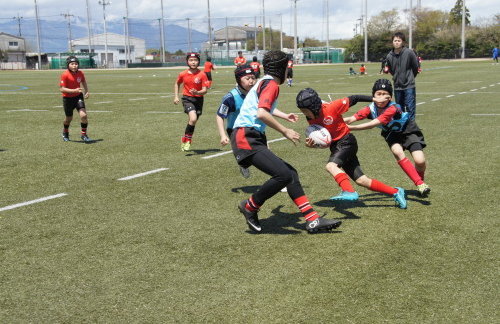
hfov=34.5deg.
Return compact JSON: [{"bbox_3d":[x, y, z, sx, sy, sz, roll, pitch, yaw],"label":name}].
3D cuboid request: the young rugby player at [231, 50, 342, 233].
[{"bbox_3d":[0.286,-0.160,6.303,0.850,1.400,0.550,-3,8,-13],"label":"young rugby player"}]

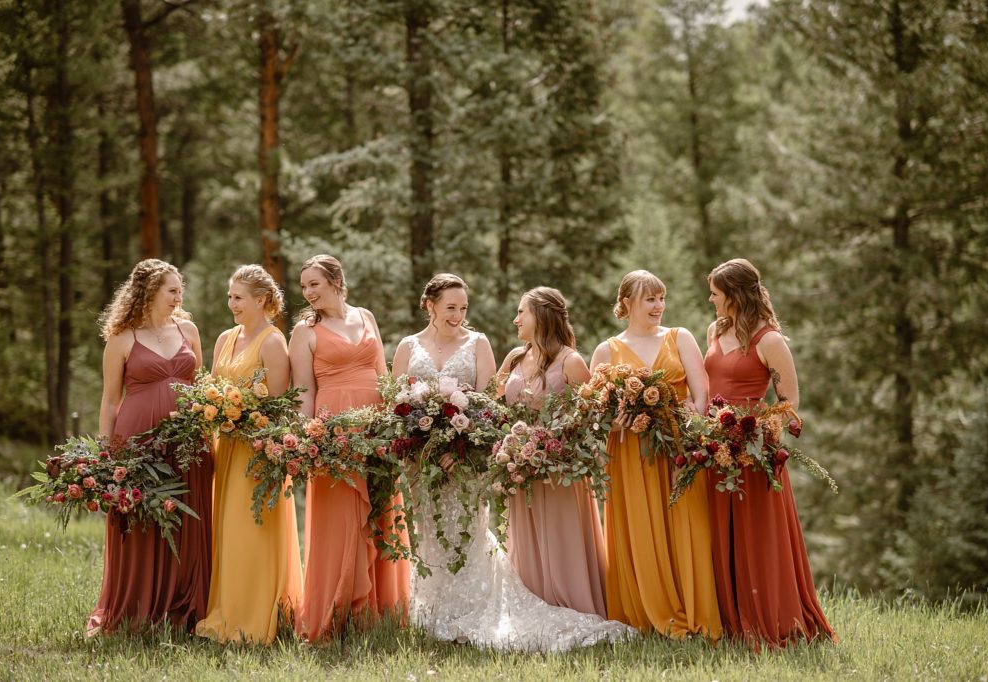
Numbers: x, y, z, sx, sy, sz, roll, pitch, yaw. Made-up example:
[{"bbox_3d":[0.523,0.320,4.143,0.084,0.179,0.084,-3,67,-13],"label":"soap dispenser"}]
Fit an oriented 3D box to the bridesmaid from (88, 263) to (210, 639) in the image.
[{"bbox_3d":[-1.535,0.480,10.800,0.550,1.698,0.480,0,1,-27],"label":"bridesmaid"}]

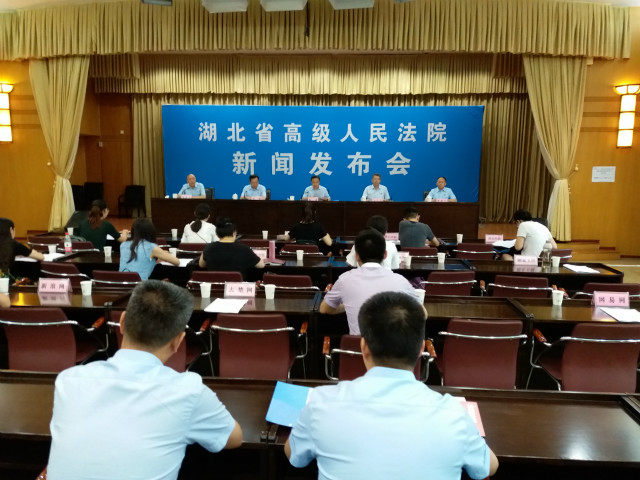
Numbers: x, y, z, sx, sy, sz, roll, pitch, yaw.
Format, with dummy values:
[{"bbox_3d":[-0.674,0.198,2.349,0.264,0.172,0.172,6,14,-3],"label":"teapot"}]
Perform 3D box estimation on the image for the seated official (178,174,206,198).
[{"bbox_3d":[-2.433,-0.626,9.871,0.540,1.240,0.750,1,7,3],"label":"seated official"}]

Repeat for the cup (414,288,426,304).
[{"bbox_3d":[0.646,0.366,3.330,0.076,0.088,0.076,1,8,4],"label":"cup"}]

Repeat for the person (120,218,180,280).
[{"bbox_3d":[-1.464,0.400,4.428,0.460,1.210,0.700,3,8,14],"label":"person"}]

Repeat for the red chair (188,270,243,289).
[{"bbox_3d":[-0.783,0.614,4.304,0.550,0.810,0.570,1,8,4],"label":"red chair"}]

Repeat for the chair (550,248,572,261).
[{"bbox_3d":[2.254,0.482,5.418,0.570,0.850,0.580,-2,9,-18],"label":"chair"}]

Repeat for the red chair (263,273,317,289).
[{"bbox_3d":[-0.197,0.641,4.136,0.570,0.850,0.580,2,8,9],"label":"red chair"}]

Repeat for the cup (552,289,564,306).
[{"bbox_3d":[1.574,0.384,3.408,0.075,0.088,0.075,1,8,4],"label":"cup"}]

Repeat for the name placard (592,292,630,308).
[{"bbox_3d":[1.983,0.401,3.539,0.220,0.105,0.085,1,7,3],"label":"name placard"}]

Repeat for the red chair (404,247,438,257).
[{"bbox_3d":[1.018,0.458,5.505,0.570,0.850,0.580,1,8,5],"label":"red chair"}]

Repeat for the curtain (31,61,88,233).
[{"bbox_3d":[-5.268,-1.933,10.570,1.200,3.550,0.300,1,8,4],"label":"curtain"}]

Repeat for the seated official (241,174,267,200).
[{"bbox_3d":[-1.318,-0.677,10.280,0.560,1.220,0.750,1,8,4],"label":"seated official"}]

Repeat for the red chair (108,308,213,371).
[{"bbox_3d":[-0.912,0.775,3.147,0.570,0.850,0.580,1,8,5],"label":"red chair"}]

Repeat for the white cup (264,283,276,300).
[{"bbox_3d":[-0.328,0.346,3.438,0.075,0.087,0.075,1,8,3],"label":"white cup"}]

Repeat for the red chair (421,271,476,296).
[{"bbox_3d":[1.018,0.621,4.422,0.550,0.800,0.560,0,8,-5],"label":"red chair"}]

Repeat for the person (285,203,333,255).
[{"bbox_3d":[-0.127,0.173,6.103,0.540,1.220,0.750,1,8,4],"label":"person"}]

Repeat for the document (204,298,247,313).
[{"bbox_3d":[-0.578,0.408,3.239,0.210,0.005,0.300,1,8,3],"label":"document"}]

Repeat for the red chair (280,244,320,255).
[{"bbox_3d":[-0.169,0.434,5.593,0.570,0.850,0.580,1,8,6],"label":"red chair"}]

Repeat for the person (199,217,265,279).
[{"bbox_3d":[-0.728,0.401,4.439,0.520,1.220,0.720,2,8,7],"label":"person"}]

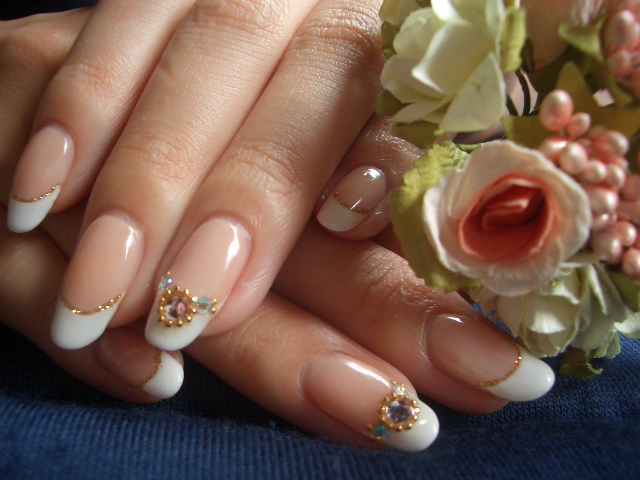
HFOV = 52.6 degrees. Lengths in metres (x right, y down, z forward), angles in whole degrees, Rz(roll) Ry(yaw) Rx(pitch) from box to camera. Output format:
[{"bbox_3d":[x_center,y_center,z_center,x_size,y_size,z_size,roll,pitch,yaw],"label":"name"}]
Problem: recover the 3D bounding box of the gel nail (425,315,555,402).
[{"bbox_3d":[0.029,0.020,0.112,0.022,0.004,0.011,25,57,16],"label":"gel nail"}]

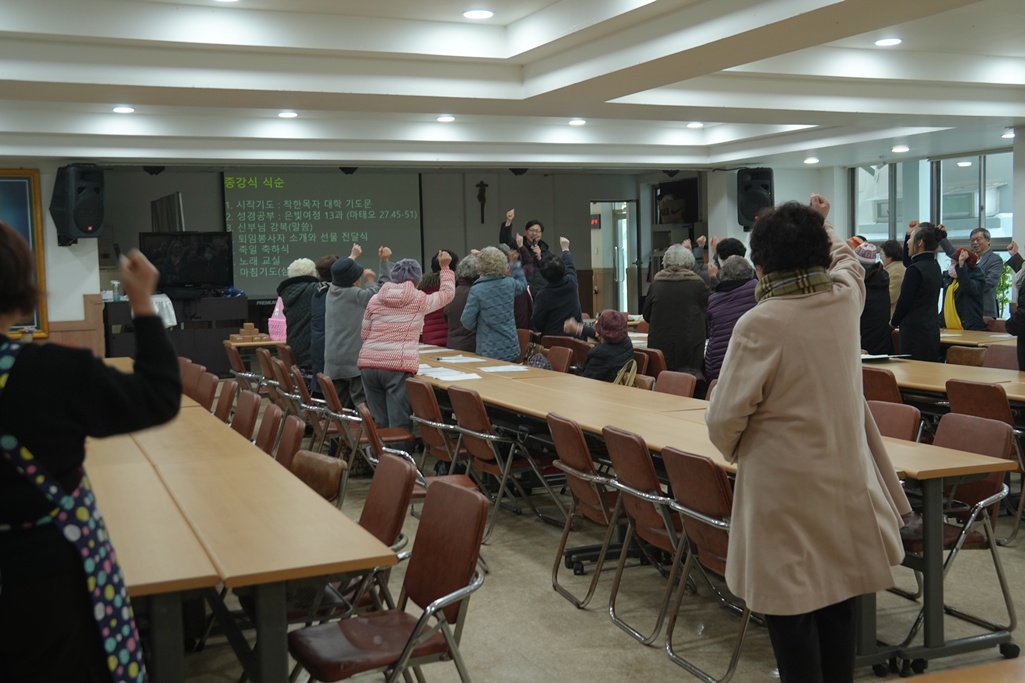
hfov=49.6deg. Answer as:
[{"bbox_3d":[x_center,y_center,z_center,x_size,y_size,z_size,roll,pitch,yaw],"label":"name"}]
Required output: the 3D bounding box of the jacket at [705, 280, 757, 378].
[{"bbox_3d":[1.565,-0.076,7.900,0.470,0.770,0.380,-1,4,4],"label":"jacket"}]

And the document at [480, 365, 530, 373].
[{"bbox_3d":[-0.050,0.194,7.870,0.320,0.010,0.270,-2,5,0],"label":"document"}]

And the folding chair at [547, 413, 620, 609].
[{"bbox_3d":[0.500,0.716,4.924,0.570,0.800,0.490,-3,4,-23],"label":"folding chair"}]

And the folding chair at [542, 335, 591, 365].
[{"bbox_3d":[0.654,0.352,10.082,0.570,0.800,0.490,-5,5,-39],"label":"folding chair"}]

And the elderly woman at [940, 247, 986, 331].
[{"bbox_3d":[4.218,-0.142,10.431,0.390,1.510,0.480,-3,5,-16],"label":"elderly woman"}]

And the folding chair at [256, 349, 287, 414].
[{"bbox_3d":[-1.808,0.465,9.161,0.560,0.820,0.450,-3,5,-22],"label":"folding chair"}]

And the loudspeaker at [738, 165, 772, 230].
[{"bbox_3d":[2.905,-1.719,13.300,0.430,0.690,0.420,-1,5,12],"label":"loudspeaker"}]

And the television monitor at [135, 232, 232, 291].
[{"bbox_3d":[-3.861,-0.948,13.150,1.110,0.700,0.200,-4,5,-27],"label":"television monitor"}]

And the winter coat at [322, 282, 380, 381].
[{"bbox_3d":[-1.111,-0.093,7.910,0.490,0.760,0.380,2,6,35],"label":"winter coat"}]

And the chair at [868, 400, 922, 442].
[{"bbox_3d":[1.430,0.695,4.826,0.570,0.800,0.490,-3,4,-23],"label":"chair"}]

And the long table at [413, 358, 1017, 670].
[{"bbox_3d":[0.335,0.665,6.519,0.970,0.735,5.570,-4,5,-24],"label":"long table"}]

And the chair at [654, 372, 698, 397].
[{"bbox_3d":[0.765,0.609,6.470,0.560,0.820,0.450,-3,5,-22],"label":"chair"}]

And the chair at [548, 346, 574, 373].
[{"bbox_3d":[0.159,0.480,8.401,0.540,0.810,0.460,-4,5,-24],"label":"chair"}]

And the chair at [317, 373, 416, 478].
[{"bbox_3d":[-0.934,0.611,7.024,0.560,0.820,0.450,-3,5,-20],"label":"chair"}]

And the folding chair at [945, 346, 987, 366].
[{"bbox_3d":[3.147,0.447,8.144,0.510,0.770,0.460,-4,5,-24],"label":"folding chair"}]

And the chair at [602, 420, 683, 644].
[{"bbox_3d":[0.678,0.757,4.634,0.560,0.820,0.450,-3,5,-23],"label":"chair"}]

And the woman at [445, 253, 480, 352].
[{"bbox_3d":[-0.376,-0.010,9.978,0.500,1.560,0.380,-1,5,5],"label":"woman"}]

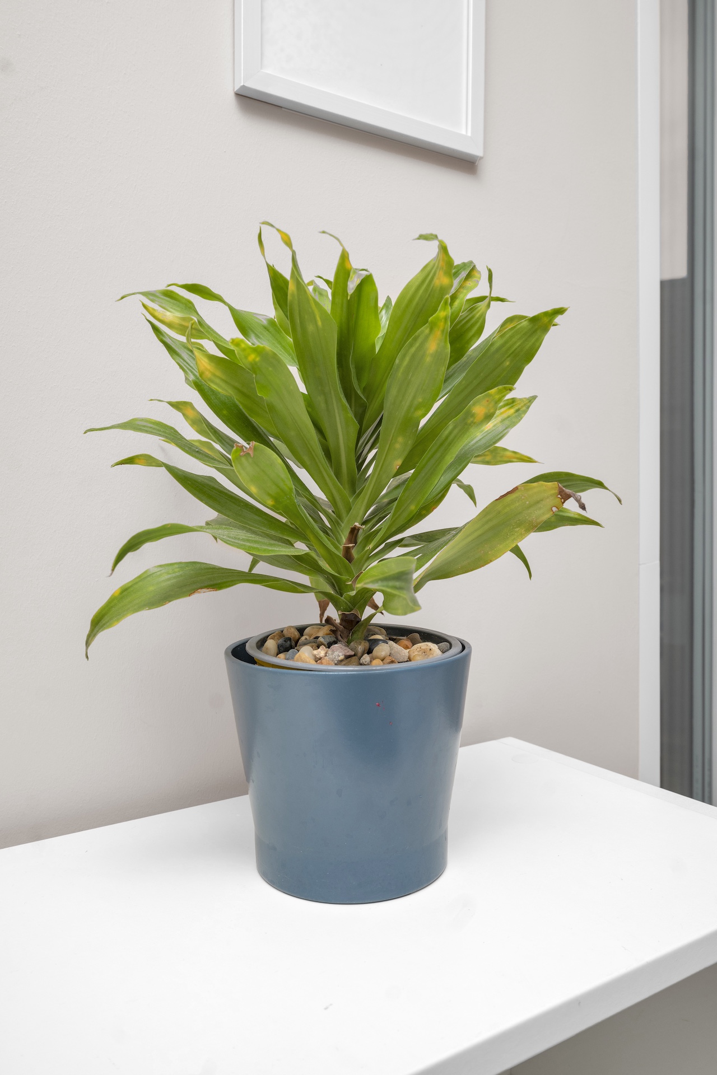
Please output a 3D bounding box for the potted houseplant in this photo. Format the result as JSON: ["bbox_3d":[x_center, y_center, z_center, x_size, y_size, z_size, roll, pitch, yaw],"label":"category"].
[{"bbox_3d":[-0.005,0.004,0.665,0.420,0.510,0.390,0,2,0],"label":"potted houseplant"}]

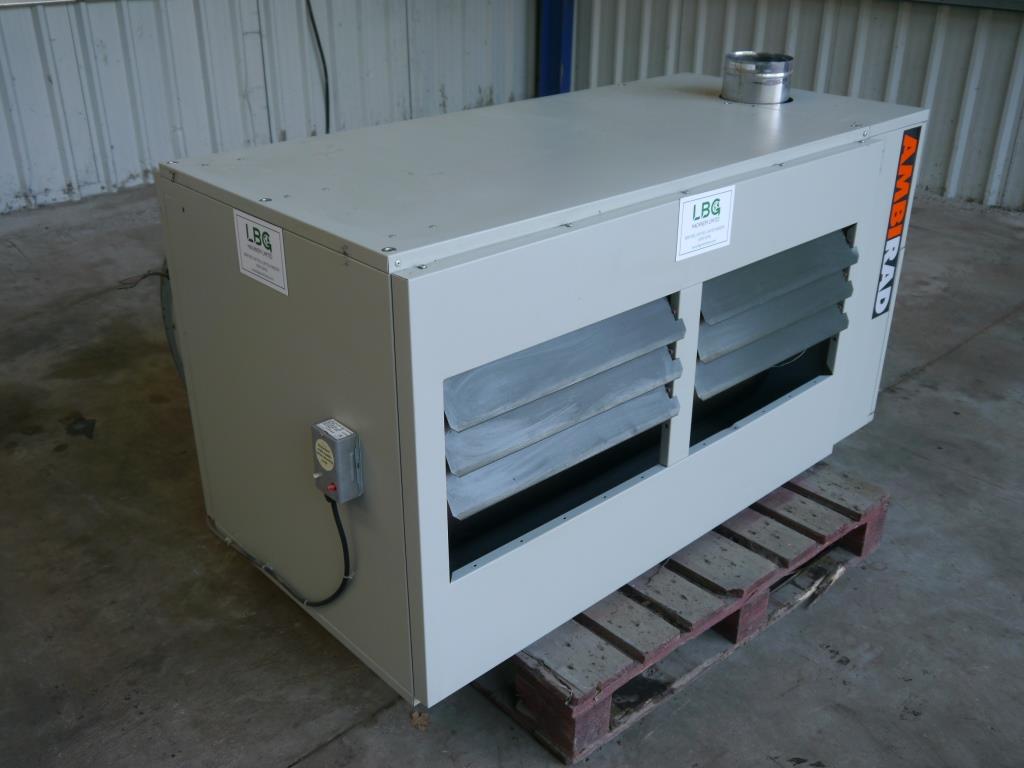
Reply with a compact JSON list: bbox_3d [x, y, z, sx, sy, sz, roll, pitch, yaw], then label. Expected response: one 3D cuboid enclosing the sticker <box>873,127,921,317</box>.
[{"bbox_3d":[0.883,-0.362,2.310,0.078,0.446,0.003,-22,34,-38],"label":"sticker"}]

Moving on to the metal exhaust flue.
[{"bbox_3d":[0.574,-0.716,2.351,0.154,0.092,0.154,0,26,0],"label":"metal exhaust flue"}]

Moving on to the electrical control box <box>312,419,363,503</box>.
[{"bbox_3d":[-0.270,0.119,1.560,0.040,0.111,0.067,-22,34,-38],"label":"electrical control box"}]

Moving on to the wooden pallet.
[{"bbox_3d":[0.096,0.263,2.397,0.982,0.153,1.160,-21,33,-36],"label":"wooden pallet"}]

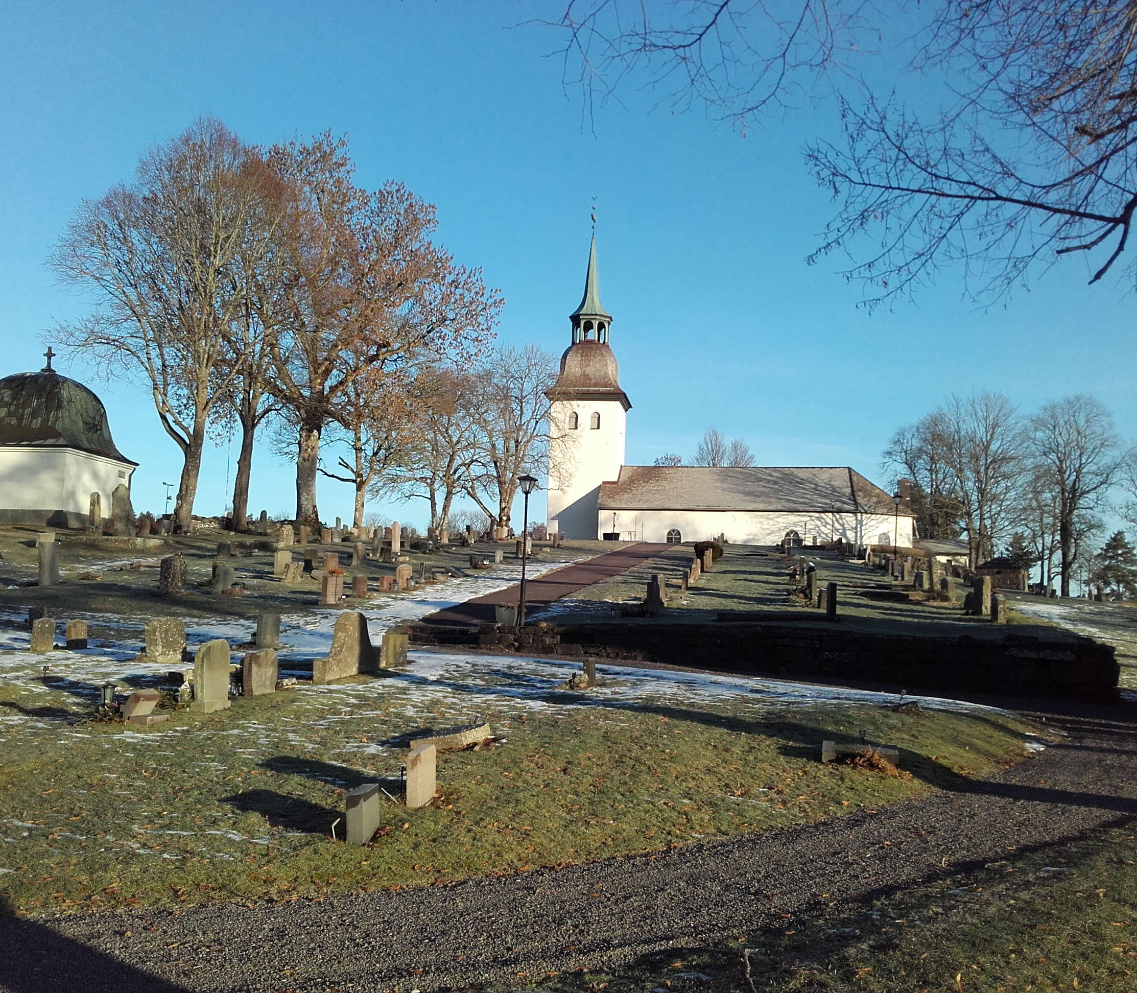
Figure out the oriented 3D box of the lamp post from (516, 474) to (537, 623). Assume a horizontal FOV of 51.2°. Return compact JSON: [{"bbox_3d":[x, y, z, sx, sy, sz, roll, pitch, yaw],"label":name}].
[{"bbox_3d":[-1.081,1.338,29.500,0.502,3.783,0.502,1,-5,8],"label":"lamp post"}]

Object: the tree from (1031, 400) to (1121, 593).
[{"bbox_3d":[38.354,-0.039,90.000,6.909,15.389,6.564,1,-5,0],"label":"tree"}]

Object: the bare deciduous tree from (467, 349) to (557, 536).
[{"bbox_3d":[-3.708,-3.879,78.000,5.988,12.316,5.689,1,-5,0],"label":"bare deciduous tree"}]

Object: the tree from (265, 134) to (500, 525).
[{"bbox_3d":[-9.422,-8.453,60.000,11.882,19.785,11.288,1,-5,0],"label":"tree"}]

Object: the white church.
[{"bbox_3d":[14.775,-9.273,108.510,32.390,29.999,13.200,1,-5,8],"label":"white church"}]

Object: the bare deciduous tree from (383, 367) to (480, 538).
[{"bbox_3d":[-9.522,-3.258,83.000,6.951,11.658,6.604,1,-5,0],"label":"bare deciduous tree"}]

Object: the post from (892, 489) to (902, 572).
[{"bbox_3d":[15.474,1.710,56.000,0.454,3.957,0.454,1,-5,8],"label":"post"}]

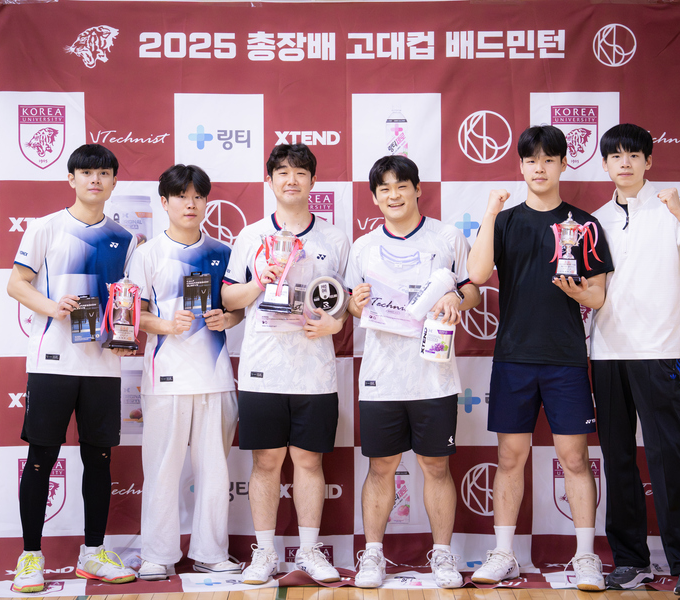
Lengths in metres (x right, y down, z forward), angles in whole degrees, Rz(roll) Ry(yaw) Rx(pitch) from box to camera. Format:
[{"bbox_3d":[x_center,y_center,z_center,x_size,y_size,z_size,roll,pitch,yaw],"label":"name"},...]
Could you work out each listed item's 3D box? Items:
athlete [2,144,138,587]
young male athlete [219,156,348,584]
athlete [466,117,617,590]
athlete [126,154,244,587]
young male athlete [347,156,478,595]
[{"bbox_3d":[-1.081,0.260,8.049,0.525,1.771,0.416,0,2,-16],"label":"athlete"},{"bbox_3d":[-0.222,0.249,8.158,0.535,1.766,0.416,0,2,-6],"label":"young male athlete"},{"bbox_3d":[0.794,0.217,8.039,0.594,1.845,0.446,0,2,6],"label":"athlete"},{"bbox_3d":[-0.631,0.286,8.168,0.465,1.679,0.416,0,2,-15],"label":"athlete"},{"bbox_3d":[0.298,0.279,8.098,0.544,1.737,0.416,0,2,5],"label":"young male athlete"}]

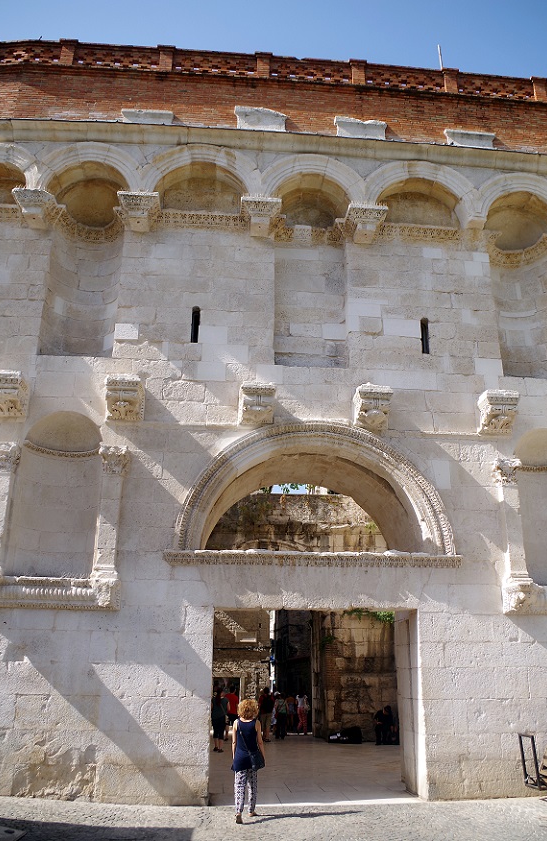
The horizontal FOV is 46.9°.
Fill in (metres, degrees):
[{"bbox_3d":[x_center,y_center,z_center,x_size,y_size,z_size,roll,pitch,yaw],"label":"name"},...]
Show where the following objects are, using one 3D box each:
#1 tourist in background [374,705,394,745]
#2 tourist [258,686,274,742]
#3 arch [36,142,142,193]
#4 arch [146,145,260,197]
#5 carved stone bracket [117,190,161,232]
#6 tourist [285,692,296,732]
[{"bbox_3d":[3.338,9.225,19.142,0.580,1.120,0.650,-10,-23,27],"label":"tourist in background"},{"bbox_3d":[-0.242,9.818,21.075,0.550,1.654,0.380,2,-21,-3],"label":"tourist"},{"bbox_3d":[-4.219,-5.793,14.387,2.300,1.280,0.500,2,-20,-4],"label":"arch"},{"bbox_3d":[-1.555,-5.575,14.402,2.547,1.332,0.470,2,-19,-5],"label":"arch"},{"bbox_3d":[-2.939,-4.557,13.799,0.875,0.493,0.680,2,-19,-5],"label":"carved stone bracket"},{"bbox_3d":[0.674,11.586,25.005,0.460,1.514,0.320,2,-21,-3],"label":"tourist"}]

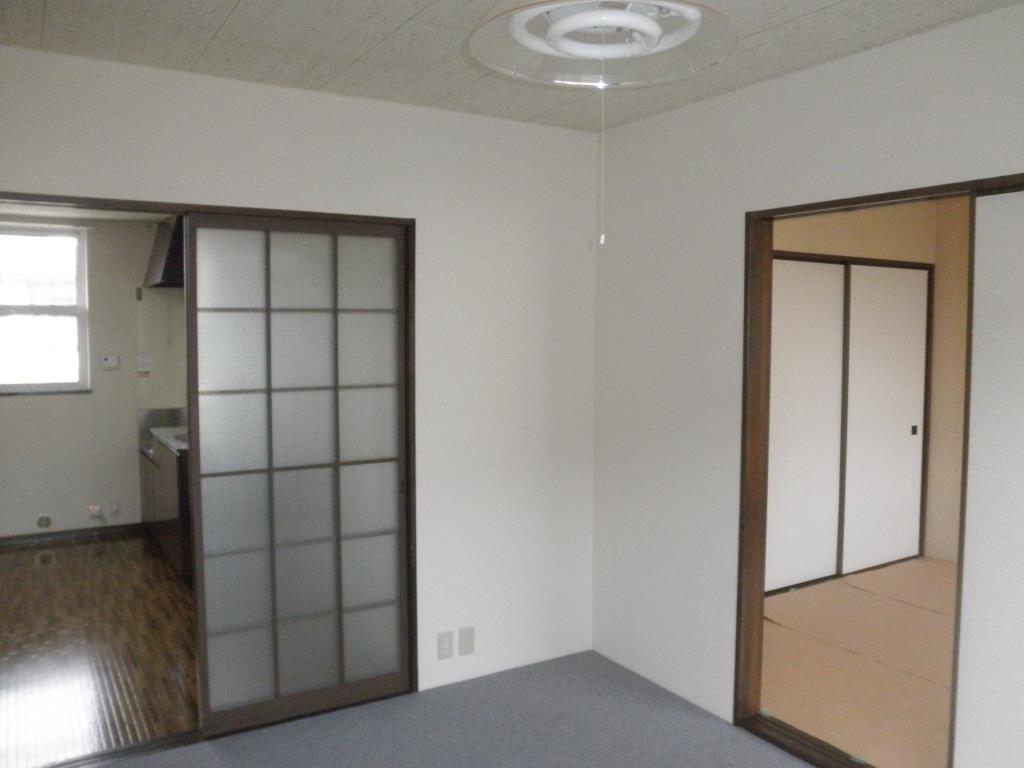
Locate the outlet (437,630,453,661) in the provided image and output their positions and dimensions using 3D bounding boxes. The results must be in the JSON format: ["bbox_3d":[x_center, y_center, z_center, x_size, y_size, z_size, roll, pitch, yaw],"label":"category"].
[{"bbox_3d":[-0.287,1.135,3.586,0.071,0.119,0.010,-3,5,-31],"label":"outlet"}]

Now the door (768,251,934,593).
[{"bbox_3d":[2.021,0.217,5.072,1.741,1.972,0.050,-3,5,-31],"label":"door"}]

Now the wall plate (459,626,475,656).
[{"bbox_3d":[-0.186,1.082,3.477,0.070,0.120,0.009,-3,5,-32],"label":"wall plate"}]

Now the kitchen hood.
[{"bbox_3d":[-2.314,-0.951,5.980,0.558,0.483,0.790,-3,5,-31],"label":"kitchen hood"}]

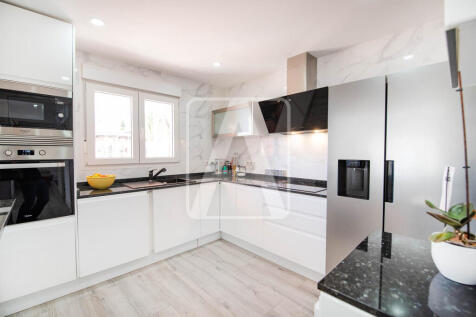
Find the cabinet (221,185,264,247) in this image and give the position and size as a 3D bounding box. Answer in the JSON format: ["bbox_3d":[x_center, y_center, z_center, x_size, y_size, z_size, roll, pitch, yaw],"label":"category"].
[{"bbox_3d":[0.225,0.688,2.744,0.709,0.699,0.580,1,1,44],"label":"cabinet"}]

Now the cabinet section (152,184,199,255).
[{"bbox_3d":[-0.896,0.686,2.568,0.586,0.699,0.580,-1,1,-42],"label":"cabinet section"}]

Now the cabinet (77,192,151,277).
[{"bbox_3d":[-1.379,0.697,2.136,0.580,0.715,0.605,0,0,45],"label":"cabinet"}]

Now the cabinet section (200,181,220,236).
[{"bbox_3d":[-0.552,0.682,2.878,0.341,0.699,0.580,-1,1,-42],"label":"cabinet section"}]

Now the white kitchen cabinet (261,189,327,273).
[{"bbox_3d":[0.742,0.699,2.253,0.716,0.699,0.580,1,1,44],"label":"white kitchen cabinet"}]

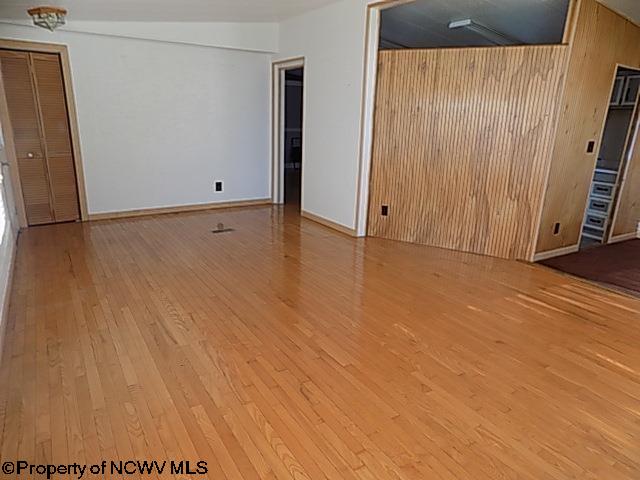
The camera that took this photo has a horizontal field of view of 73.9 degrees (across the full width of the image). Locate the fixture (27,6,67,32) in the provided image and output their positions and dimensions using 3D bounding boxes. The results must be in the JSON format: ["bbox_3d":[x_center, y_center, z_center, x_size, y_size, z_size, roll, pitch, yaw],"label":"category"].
[{"bbox_3d":[-2.798,-2.269,4.404,0.350,0.195,0.340,-16,22,-29],"label":"fixture"}]

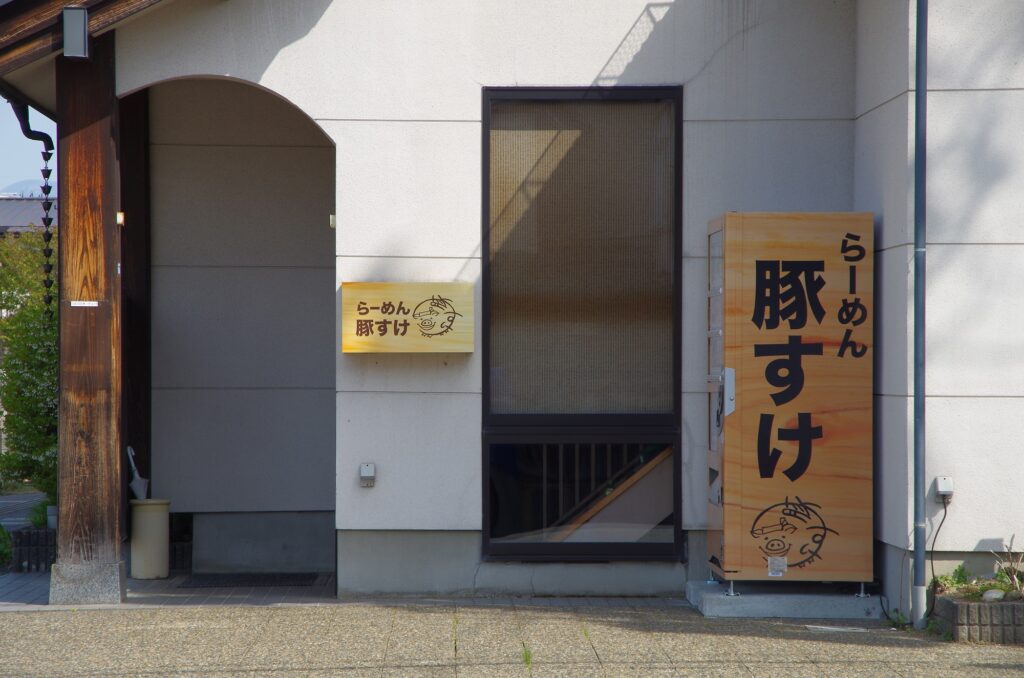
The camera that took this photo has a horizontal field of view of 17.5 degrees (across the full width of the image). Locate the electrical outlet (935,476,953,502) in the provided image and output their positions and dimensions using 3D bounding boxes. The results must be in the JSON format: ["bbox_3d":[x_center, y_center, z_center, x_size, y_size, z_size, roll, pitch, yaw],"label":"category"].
[{"bbox_3d":[1.990,0.695,15.332,0.077,0.120,0.065,0,0,-1],"label":"electrical outlet"}]

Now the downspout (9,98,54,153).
[{"bbox_3d":[-2.533,-1.125,17.550,0.242,0.285,0.100,0,0,-1],"label":"downspout"}]

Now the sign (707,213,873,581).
[{"bbox_3d":[1.363,0.281,16.375,0.709,1.757,0.950,0,0,-1],"label":"sign"}]

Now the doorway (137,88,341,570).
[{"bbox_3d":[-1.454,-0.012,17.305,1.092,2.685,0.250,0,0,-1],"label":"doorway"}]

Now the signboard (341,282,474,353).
[{"bbox_3d":[-0.535,-0.108,17.125,0.676,0.359,0.150,0,0,-1],"label":"signboard"}]

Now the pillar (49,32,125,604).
[{"bbox_3d":[-2.161,-0.105,16.950,0.358,2.884,0.360,0,0,-1],"label":"pillar"}]

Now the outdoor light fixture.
[{"bbox_3d":[-2.142,-1.503,16.335,0.107,0.242,0.170,0,0,-1],"label":"outdoor light fixture"}]

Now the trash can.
[{"bbox_3d":[-2.033,1.120,18.762,0.225,0.441,0.225,0,0,-1],"label":"trash can"}]

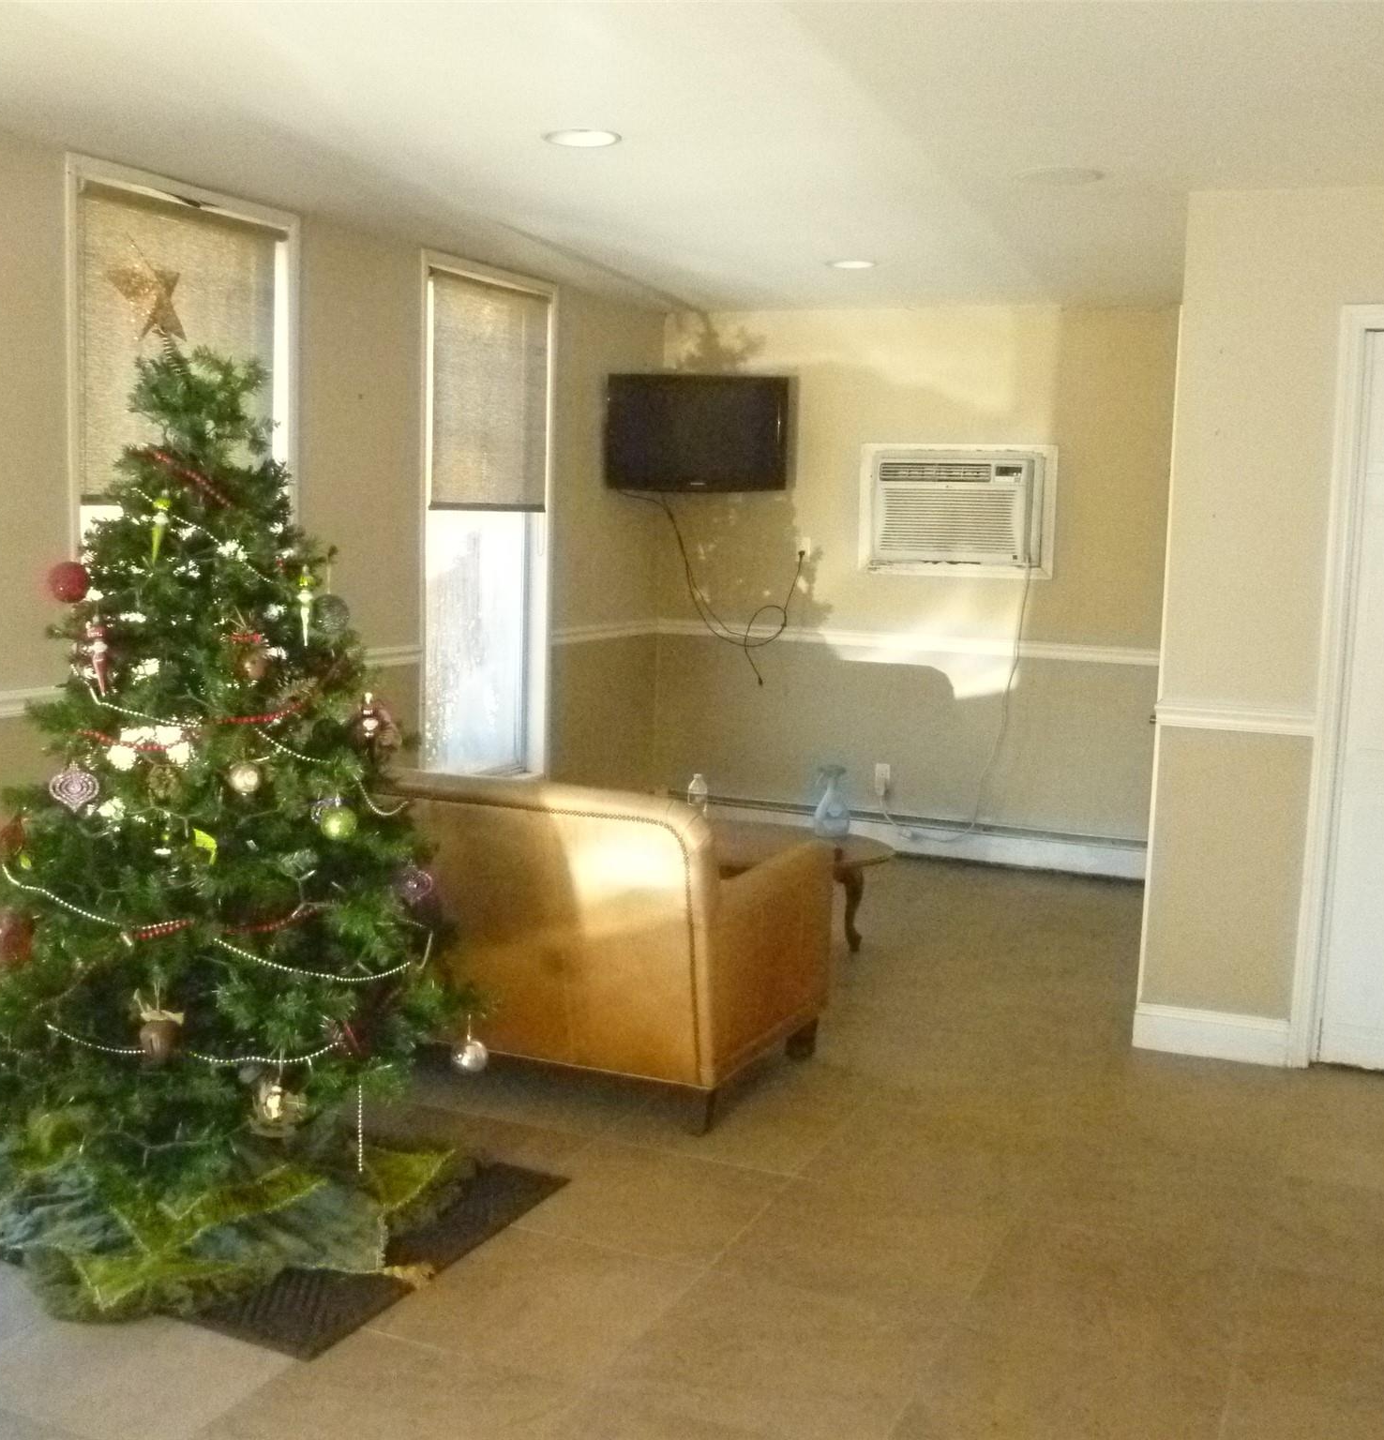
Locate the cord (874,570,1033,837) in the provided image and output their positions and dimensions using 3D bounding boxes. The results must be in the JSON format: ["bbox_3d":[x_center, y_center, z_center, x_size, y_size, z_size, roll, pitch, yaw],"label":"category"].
[{"bbox_3d":[1.132,-0.056,6.797,0.641,1.201,0.100,5,8,21],"label":"cord"}]

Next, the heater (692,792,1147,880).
[{"bbox_3d":[0.885,0.514,6.983,2.235,0.177,0.070,5,8,21],"label":"heater"}]

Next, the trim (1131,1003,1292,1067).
[{"bbox_3d":[1.506,0.907,4.492,0.436,0.132,0.020,5,8,21],"label":"trim"}]

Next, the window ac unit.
[{"bbox_3d":[1.135,-0.901,6.712,0.847,0.563,0.220,5,8,21],"label":"window ac unit"}]

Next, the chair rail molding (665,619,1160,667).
[{"bbox_3d":[0.886,-0.347,6.899,2.289,0.064,0.025,5,8,21],"label":"chair rail molding"}]

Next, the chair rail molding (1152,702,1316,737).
[{"bbox_3d":[1.516,0.004,4.351,0.429,0.066,0.025,5,8,21],"label":"chair rail molding"}]

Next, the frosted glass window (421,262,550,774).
[{"bbox_3d":[-0.811,-0.705,6.032,0.120,2.003,0.903,5,9,26],"label":"frosted glass window"}]

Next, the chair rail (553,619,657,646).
[{"bbox_3d":[-0.365,-0.387,6.897,0.025,0.062,0.927,5,9,26],"label":"chair rail"}]

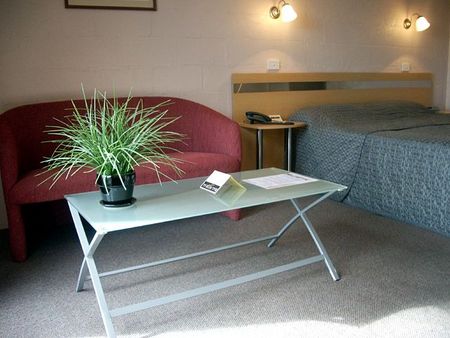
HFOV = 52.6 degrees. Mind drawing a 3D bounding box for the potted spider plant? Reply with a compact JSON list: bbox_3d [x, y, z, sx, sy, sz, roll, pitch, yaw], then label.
[{"bbox_3d":[-0.411,-0.085,1.700,0.522,0.439,0.491,-4,11,-13],"label":"potted spider plant"}]

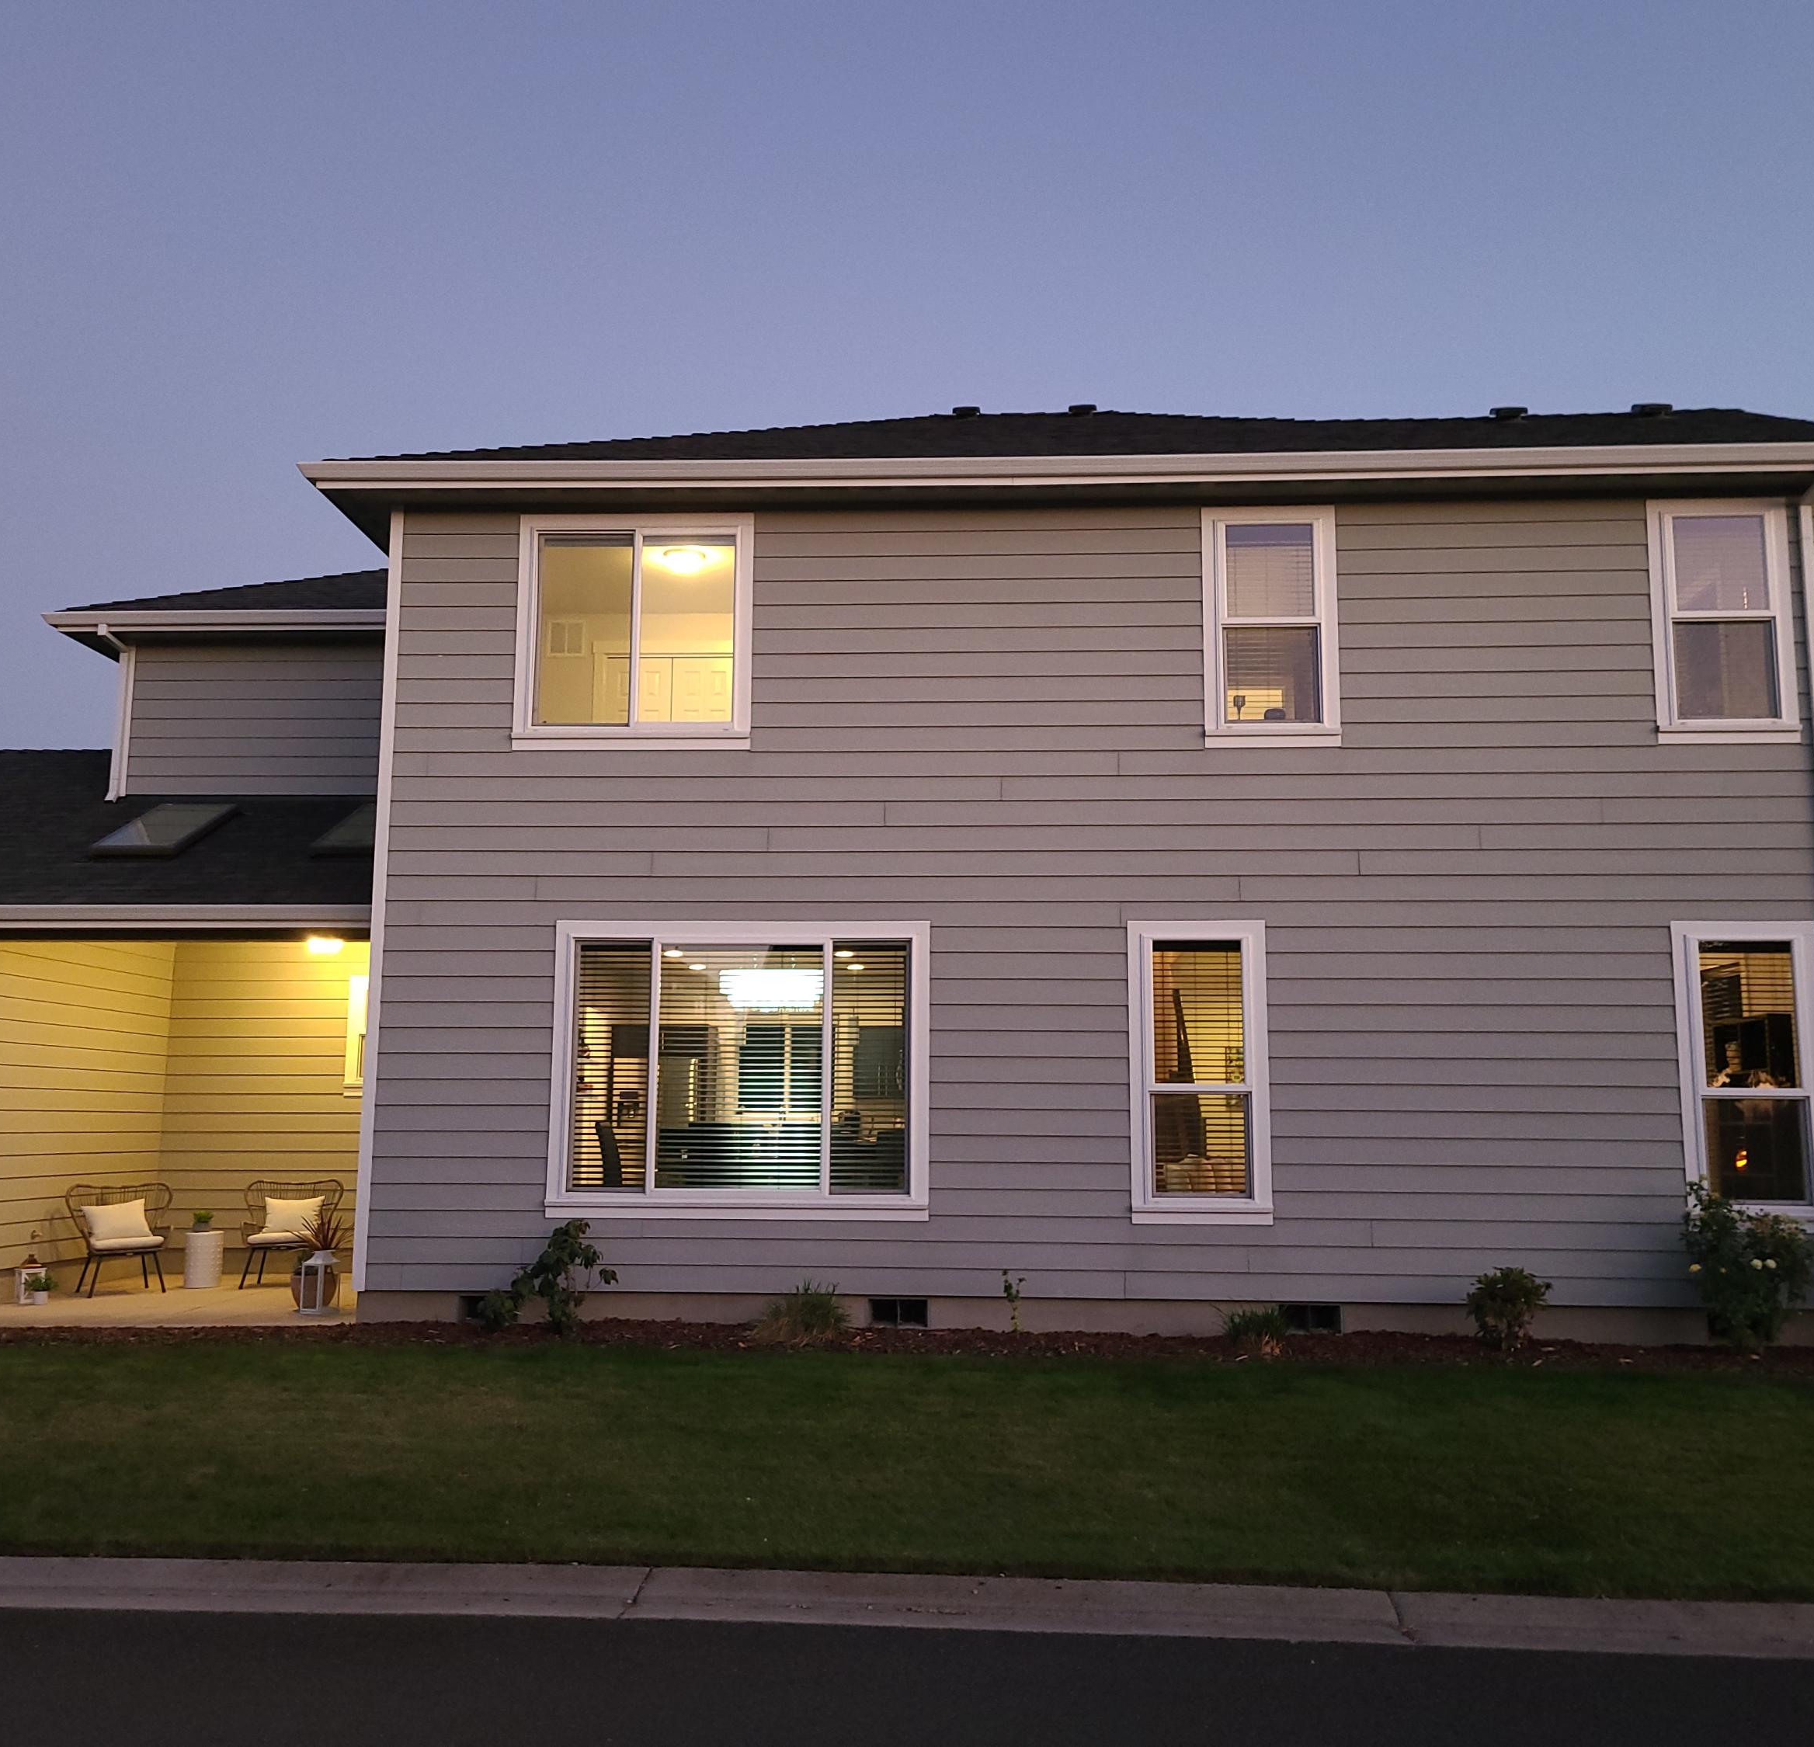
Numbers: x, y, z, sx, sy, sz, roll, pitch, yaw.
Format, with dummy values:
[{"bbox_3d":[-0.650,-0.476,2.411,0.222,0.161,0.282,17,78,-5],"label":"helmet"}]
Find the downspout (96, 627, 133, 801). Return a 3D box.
[{"bbox_3d":[-7.289,-1.462,15.931,0.140,1.500,0.520,0,-9,3],"label":"downspout"}]

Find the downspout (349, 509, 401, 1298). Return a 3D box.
[{"bbox_3d":[-3.760,0.138,12.438,0.100,5.590,0.100,0,-9,3],"label":"downspout"}]

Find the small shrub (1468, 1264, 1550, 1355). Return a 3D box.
[{"bbox_3d":[3.826,2.772,11.129,0.508,0.526,0.520,0,-9,3],"label":"small shrub"}]

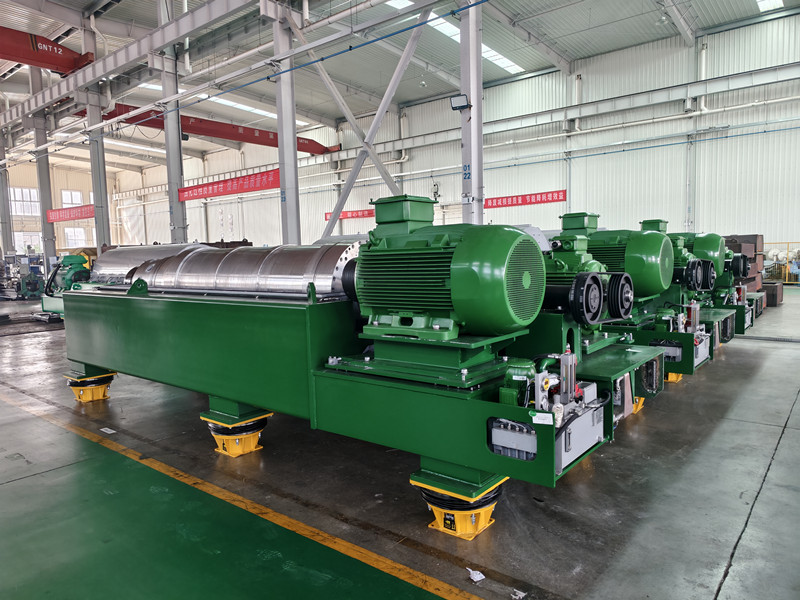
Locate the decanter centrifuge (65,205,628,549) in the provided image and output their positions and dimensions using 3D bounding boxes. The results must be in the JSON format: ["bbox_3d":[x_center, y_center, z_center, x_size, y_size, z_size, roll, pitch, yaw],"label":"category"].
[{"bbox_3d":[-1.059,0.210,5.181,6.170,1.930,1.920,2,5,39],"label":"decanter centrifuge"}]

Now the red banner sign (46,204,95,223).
[{"bbox_3d":[-18.697,-4.866,30.077,6.600,0.680,0.060,2,5,38],"label":"red banner sign"}]

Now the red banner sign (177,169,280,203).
[{"bbox_3d":[-7.131,-4.544,21.625,6.800,0.680,0.060,2,5,38],"label":"red banner sign"}]

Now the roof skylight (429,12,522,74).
[{"bbox_3d":[4.856,-15.222,32.177,1.050,0.120,10.210,2,3,38],"label":"roof skylight"}]

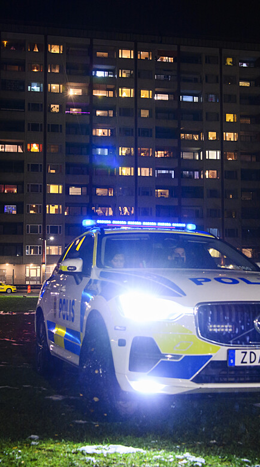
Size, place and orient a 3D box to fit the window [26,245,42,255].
[{"bbox_3d":[-12.645,2.222,87.460,2.099,1.324,0.150,1,-4,-12],"label":"window"}]

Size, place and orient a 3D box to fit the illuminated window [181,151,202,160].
[{"bbox_3d":[8.838,-11.097,94.556,3.285,1.274,0.150,1,-4,-12],"label":"illuminated window"}]

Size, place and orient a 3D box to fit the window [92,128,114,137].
[{"bbox_3d":[-3.737,-13.909,91.189,2.820,1.100,0.150,1,-5,-11],"label":"window"}]

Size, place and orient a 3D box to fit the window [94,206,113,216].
[{"bbox_3d":[-3.754,-3.008,91.246,2.882,1.332,0.150,1,-4,-12],"label":"window"}]

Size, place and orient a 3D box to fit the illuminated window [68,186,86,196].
[{"bbox_3d":[-7.043,-5.671,89.810,2.550,1.100,0.150,1,-5,-11],"label":"illuminated window"}]

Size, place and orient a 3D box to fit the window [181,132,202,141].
[{"bbox_3d":[8.810,-13.680,93.733,3.350,1.100,0.150,1,-5,-11],"label":"window"}]

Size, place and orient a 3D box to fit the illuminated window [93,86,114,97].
[{"bbox_3d":[-3.688,-19.480,91.674,2.970,1.100,0.150,1,-5,-11],"label":"illuminated window"}]

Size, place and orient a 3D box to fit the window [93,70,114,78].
[{"bbox_3d":[-3.594,-22.082,91.916,3.190,1.100,0.150,1,-5,-11],"label":"window"}]

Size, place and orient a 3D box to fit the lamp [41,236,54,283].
[{"bbox_3d":[-9.358,3.545,75.000,1.600,6.180,0.350,0,-5,0],"label":"lamp"}]

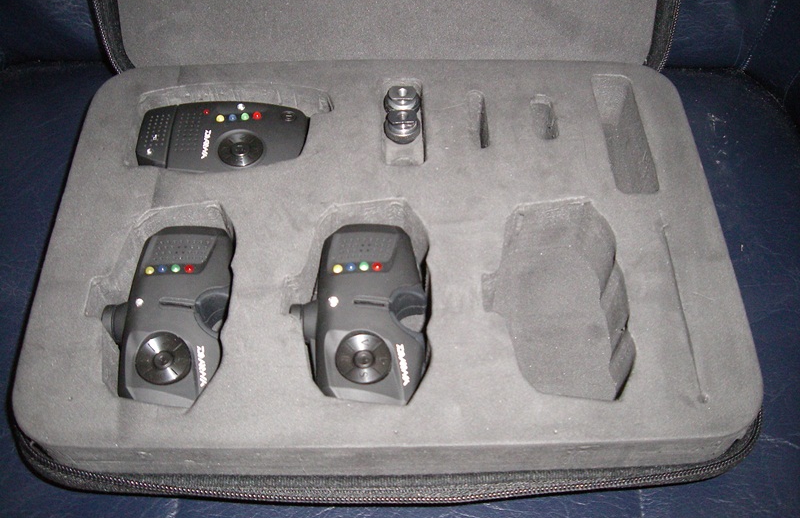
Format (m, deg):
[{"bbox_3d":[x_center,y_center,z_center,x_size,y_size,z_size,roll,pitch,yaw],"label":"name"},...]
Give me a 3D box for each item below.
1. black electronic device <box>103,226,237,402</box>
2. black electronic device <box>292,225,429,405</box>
[{"bbox_3d":[-0.134,0.037,0.497,0.074,0.038,0.115,0,58,0],"label":"black electronic device"},{"bbox_3d":[-0.023,0.037,0.497,0.074,0.038,0.115,0,58,0],"label":"black electronic device"}]

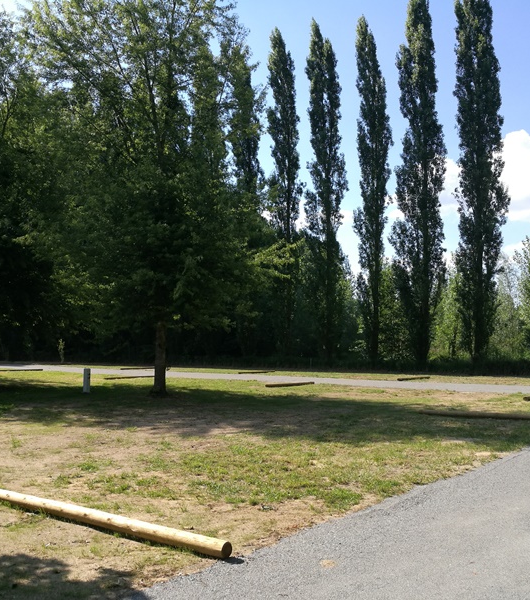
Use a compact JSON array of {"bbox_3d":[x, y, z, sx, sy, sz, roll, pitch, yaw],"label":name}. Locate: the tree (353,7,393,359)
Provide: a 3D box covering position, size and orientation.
[{"bbox_3d":[8.068,-8.171,46.837,2.852,27.336,2.852,-1,-5,10],"label":"tree"}]

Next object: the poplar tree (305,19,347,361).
[{"bbox_3d":[4.846,-8.537,49.175,3.309,28.452,3.309,0,-5,6],"label":"poplar tree"}]

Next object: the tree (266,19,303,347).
[{"bbox_3d":[1.612,-8.563,51.585,3.141,28.902,3.141,0,-5,2],"label":"tree"}]

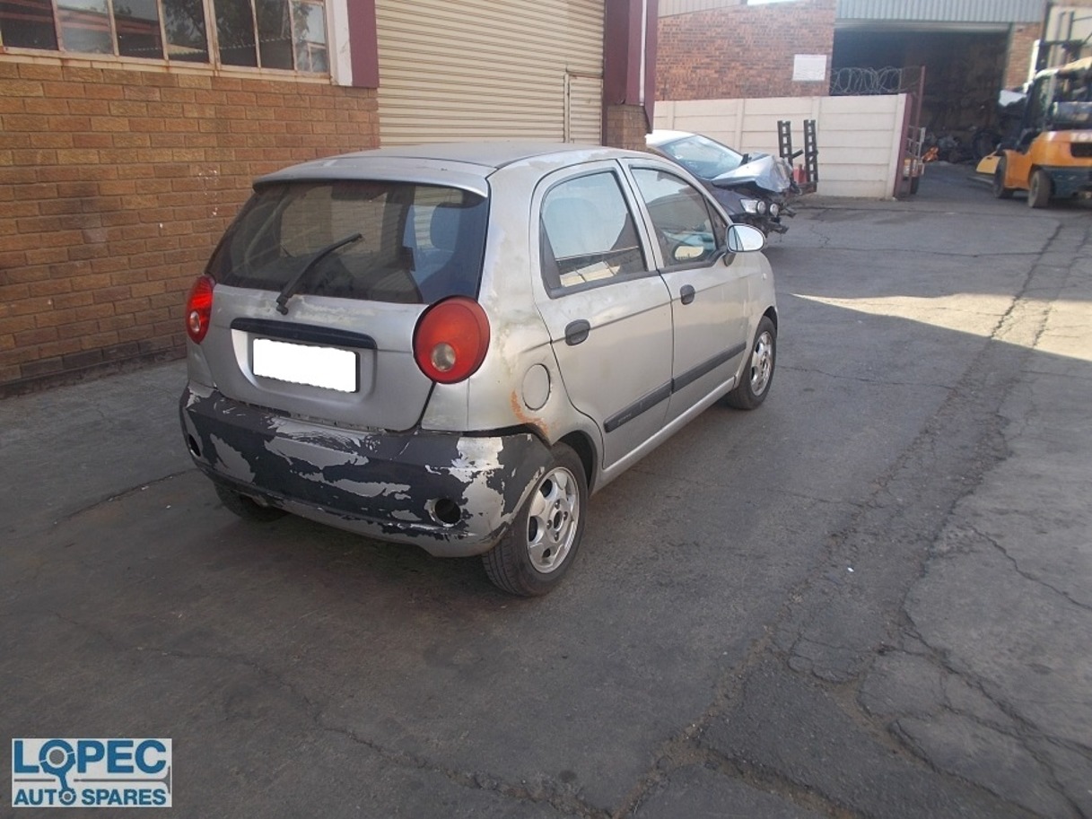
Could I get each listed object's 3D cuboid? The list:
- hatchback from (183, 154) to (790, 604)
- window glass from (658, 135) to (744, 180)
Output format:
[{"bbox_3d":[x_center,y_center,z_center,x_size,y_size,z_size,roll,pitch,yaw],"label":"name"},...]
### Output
[{"bbox_3d":[0.059,-0.539,4.002,1.530,1.500,3.500,10,21,29],"label":"hatchback"},{"bbox_3d":[2.163,-3.416,11.022,0.860,0.200,1.410,40,41,18],"label":"window glass"}]

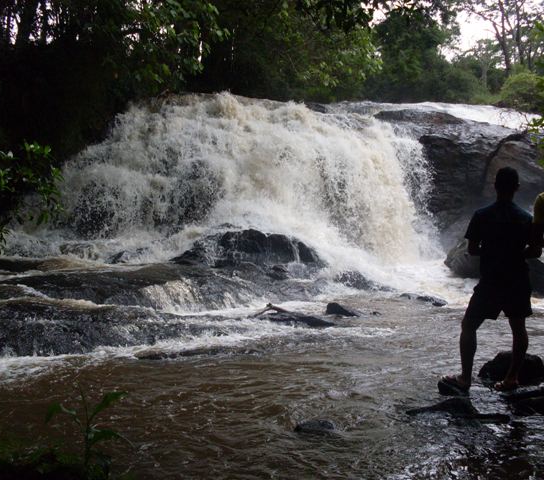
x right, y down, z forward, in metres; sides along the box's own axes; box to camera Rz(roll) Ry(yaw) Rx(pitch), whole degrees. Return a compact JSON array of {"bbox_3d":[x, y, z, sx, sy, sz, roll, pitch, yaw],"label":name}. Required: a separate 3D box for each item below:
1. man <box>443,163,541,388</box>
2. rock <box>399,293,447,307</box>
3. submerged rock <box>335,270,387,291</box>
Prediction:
[{"bbox_3d":[1.621,0.297,5.225,0.680,1.680,0.460,0,3,0],"label":"man"},{"bbox_3d":[2.220,0.870,10.365,0.720,0.140,0.450,1,3,20],"label":"rock"},{"bbox_3d":[1.506,0.705,11.958,0.930,0.290,0.600,1,3,10],"label":"submerged rock"}]

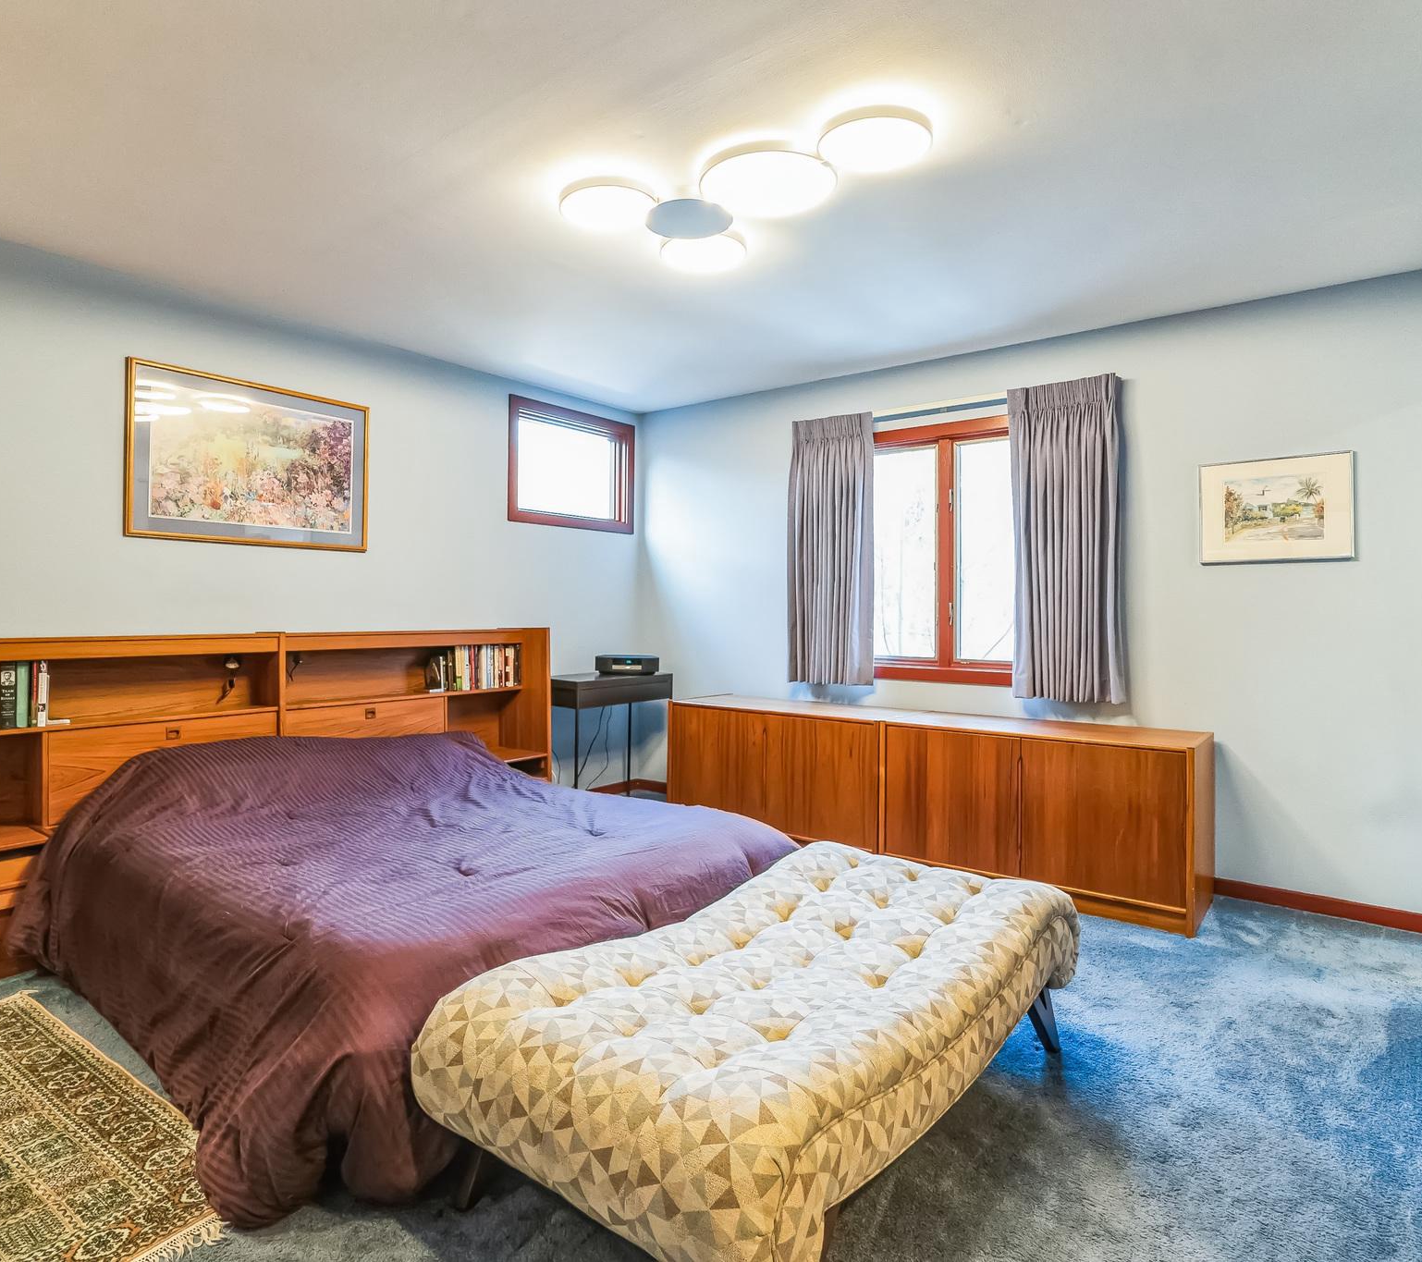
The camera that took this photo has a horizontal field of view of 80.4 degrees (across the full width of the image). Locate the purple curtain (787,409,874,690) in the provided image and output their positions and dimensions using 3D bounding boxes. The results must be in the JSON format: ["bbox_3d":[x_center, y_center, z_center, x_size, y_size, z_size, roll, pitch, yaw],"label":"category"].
[{"bbox_3d":[0.652,-0.422,4.548,0.523,1.426,0.127,1,1,39],"label":"purple curtain"}]

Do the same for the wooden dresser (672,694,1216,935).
[{"bbox_3d":[0.918,0.746,4.050,2.526,0.682,0.540,1,1,39],"label":"wooden dresser"}]

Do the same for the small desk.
[{"bbox_3d":[-0.626,0.668,5.010,0.380,0.799,0.776,1,1,39],"label":"small desk"}]

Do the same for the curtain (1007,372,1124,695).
[{"bbox_3d":[1.582,-0.408,3.788,0.512,1.426,0.127,1,1,39],"label":"curtain"}]

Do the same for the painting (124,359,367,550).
[{"bbox_3d":[-1.966,-0.724,3.660,0.030,0.695,1.000,1,1,39],"label":"painting"}]

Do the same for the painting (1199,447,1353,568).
[{"bbox_3d":[2.232,-0.483,3.349,0.523,0.409,0.030,1,1,39],"label":"painting"}]

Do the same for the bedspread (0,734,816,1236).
[{"bbox_3d":[-0.956,0.800,2.671,1.897,0.610,1.621,1,1,39],"label":"bedspread"}]

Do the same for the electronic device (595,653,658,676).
[{"bbox_3d":[-0.518,0.209,5.060,0.372,0.108,0.220,0,1,-12],"label":"electronic device"}]

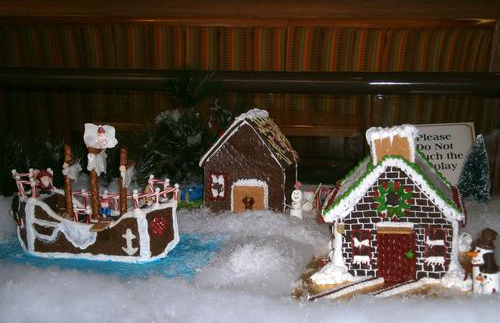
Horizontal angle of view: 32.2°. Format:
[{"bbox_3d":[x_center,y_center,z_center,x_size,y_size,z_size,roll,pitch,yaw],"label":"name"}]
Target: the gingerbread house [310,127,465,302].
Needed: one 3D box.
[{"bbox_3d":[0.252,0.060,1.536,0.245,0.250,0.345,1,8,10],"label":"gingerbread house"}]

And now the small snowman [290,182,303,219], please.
[{"bbox_3d":[0.100,0.085,1.870,0.027,0.078,0.026,0,8,3],"label":"small snowman"}]

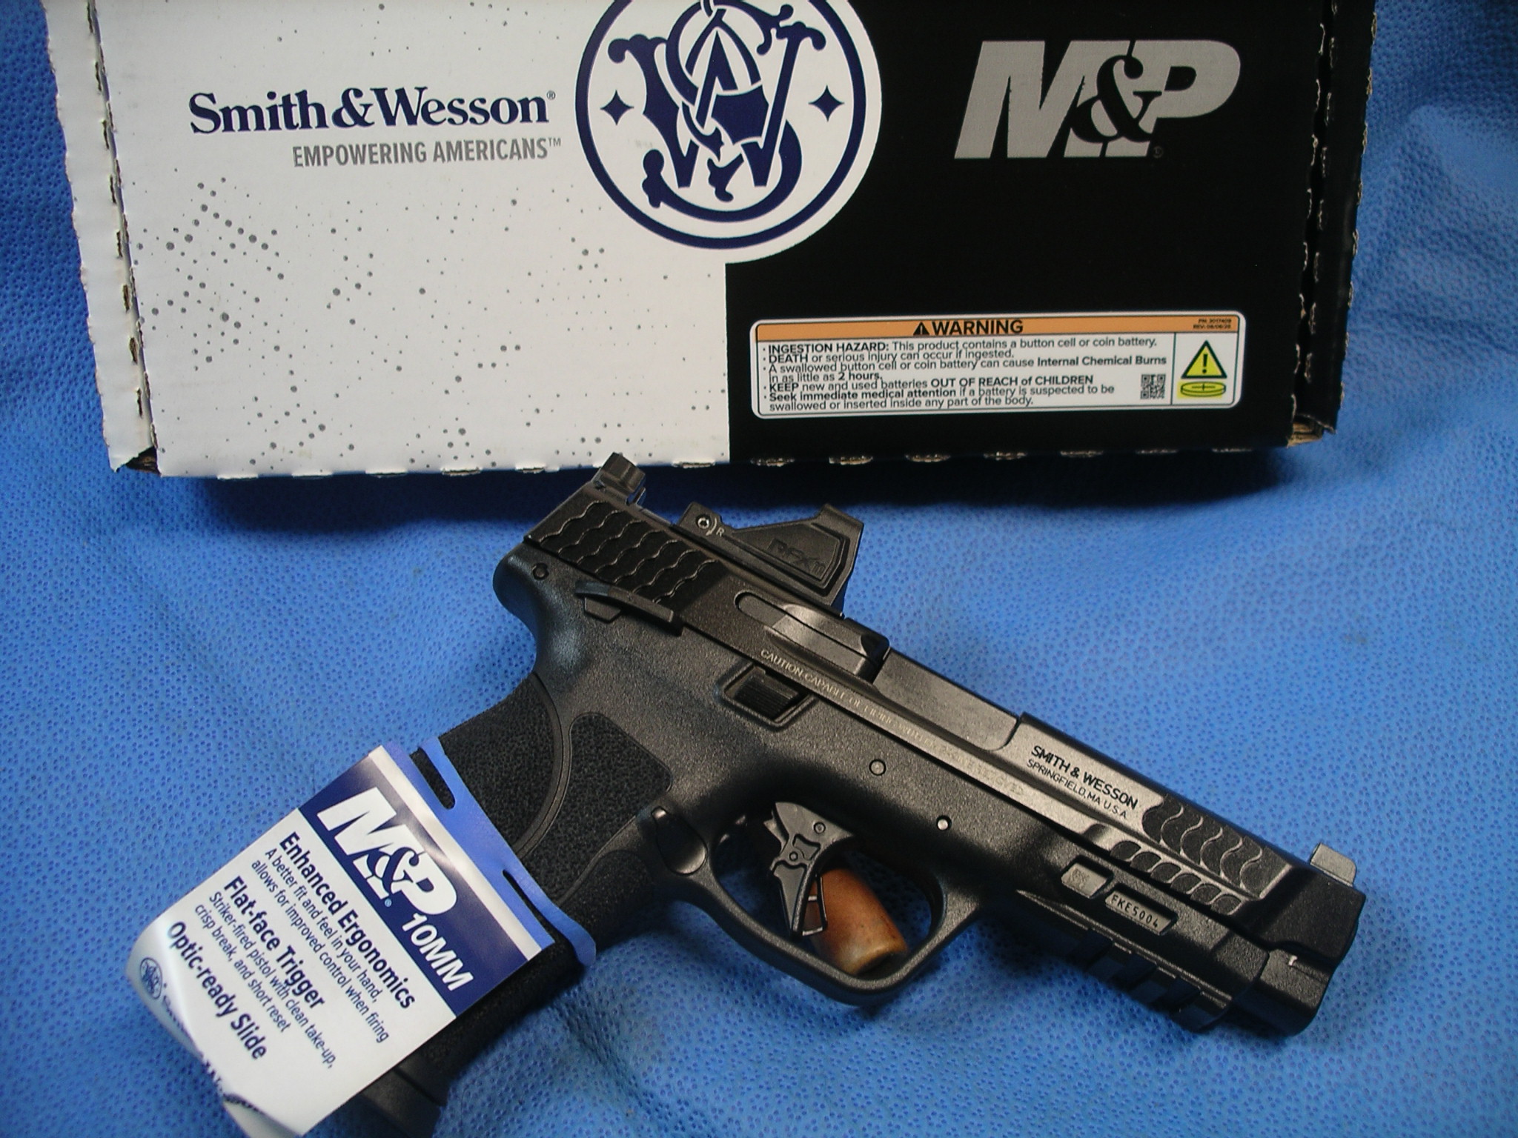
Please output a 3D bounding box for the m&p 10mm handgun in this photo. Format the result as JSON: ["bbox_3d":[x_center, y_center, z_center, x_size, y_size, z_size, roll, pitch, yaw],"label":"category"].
[{"bbox_3d":[0.012,0.072,0.347,0.201,0.034,0.164,28,66,9],"label":"m&p 10mm handgun"}]

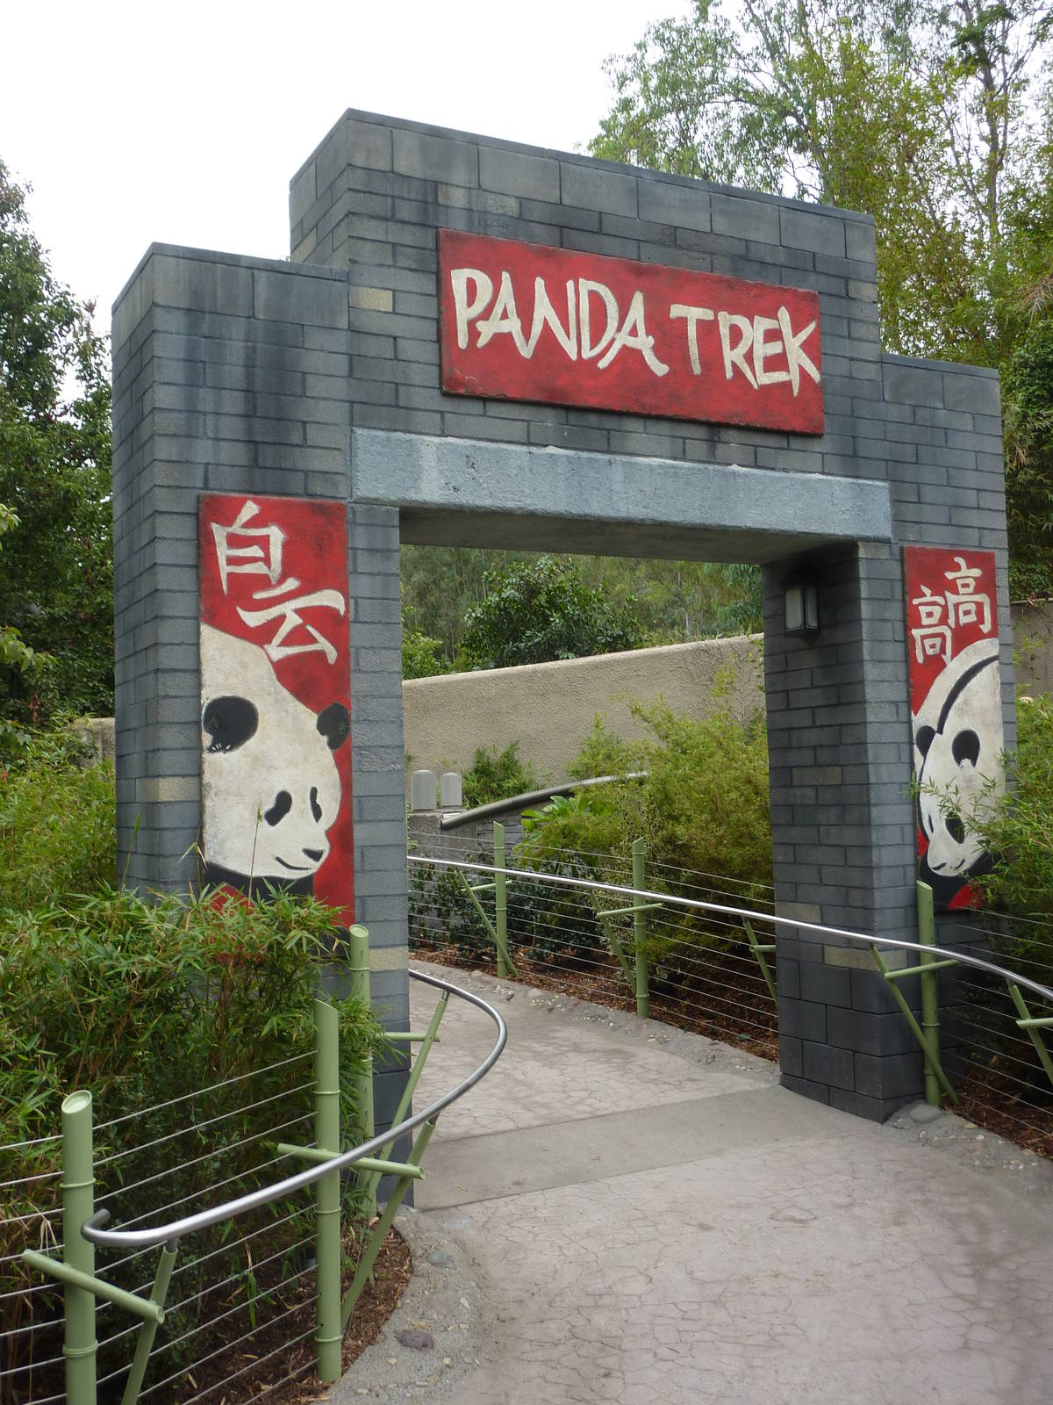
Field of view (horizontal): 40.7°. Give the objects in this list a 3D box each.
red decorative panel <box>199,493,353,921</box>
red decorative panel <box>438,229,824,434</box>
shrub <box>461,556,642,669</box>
[{"bbox_3d":[-0.980,0.105,5.605,0.610,1.830,0.050,0,-4,-27],"label":"red decorative panel"},{"bbox_3d":[0.538,-1.664,6.518,2.040,0.715,0.050,0,-4,-27],"label":"red decorative panel"},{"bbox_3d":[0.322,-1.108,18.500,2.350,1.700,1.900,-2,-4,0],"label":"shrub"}]

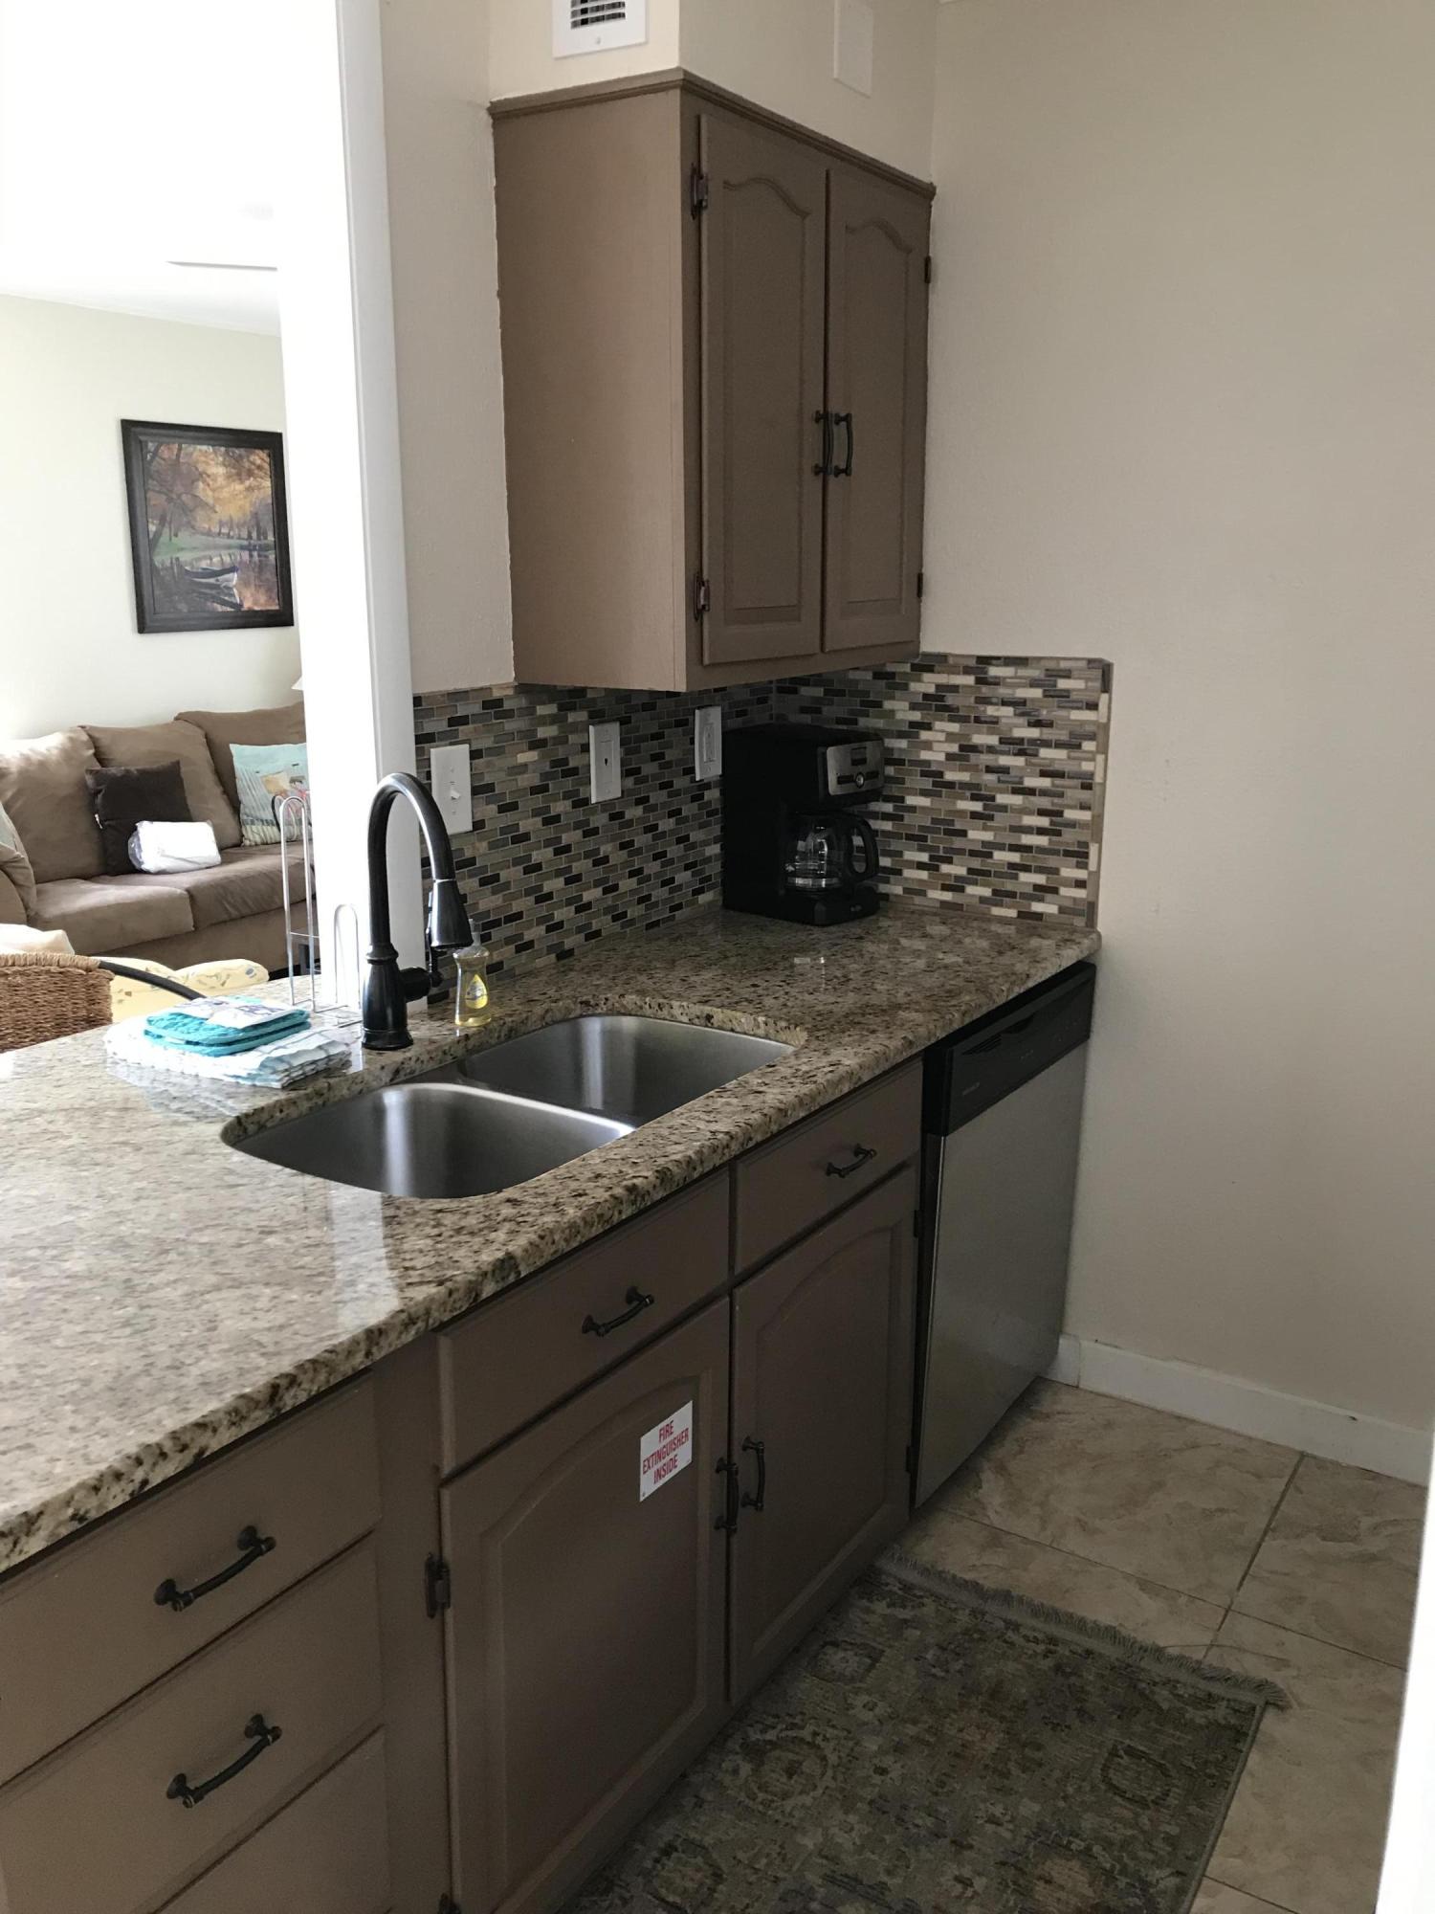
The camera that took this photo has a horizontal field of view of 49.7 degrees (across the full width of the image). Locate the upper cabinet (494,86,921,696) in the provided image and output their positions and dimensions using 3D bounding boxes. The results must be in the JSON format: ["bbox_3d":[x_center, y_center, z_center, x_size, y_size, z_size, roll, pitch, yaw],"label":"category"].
[{"bbox_3d":[0.038,-0.860,2.475,0.335,0.790,0.740,9,16,33],"label":"upper cabinet"}]

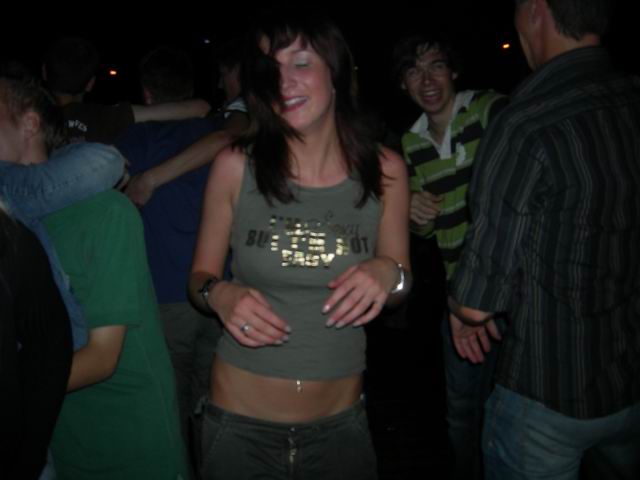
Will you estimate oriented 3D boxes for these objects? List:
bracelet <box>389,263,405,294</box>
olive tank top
[{"bbox_3d":[0.125,0.068,1.170,0.058,0.060,0.011,7,1,34],"label":"bracelet"},{"bbox_3d":[-0.040,0.058,1.310,0.320,0.440,0.230,5,5,-6],"label":"olive tank top"}]

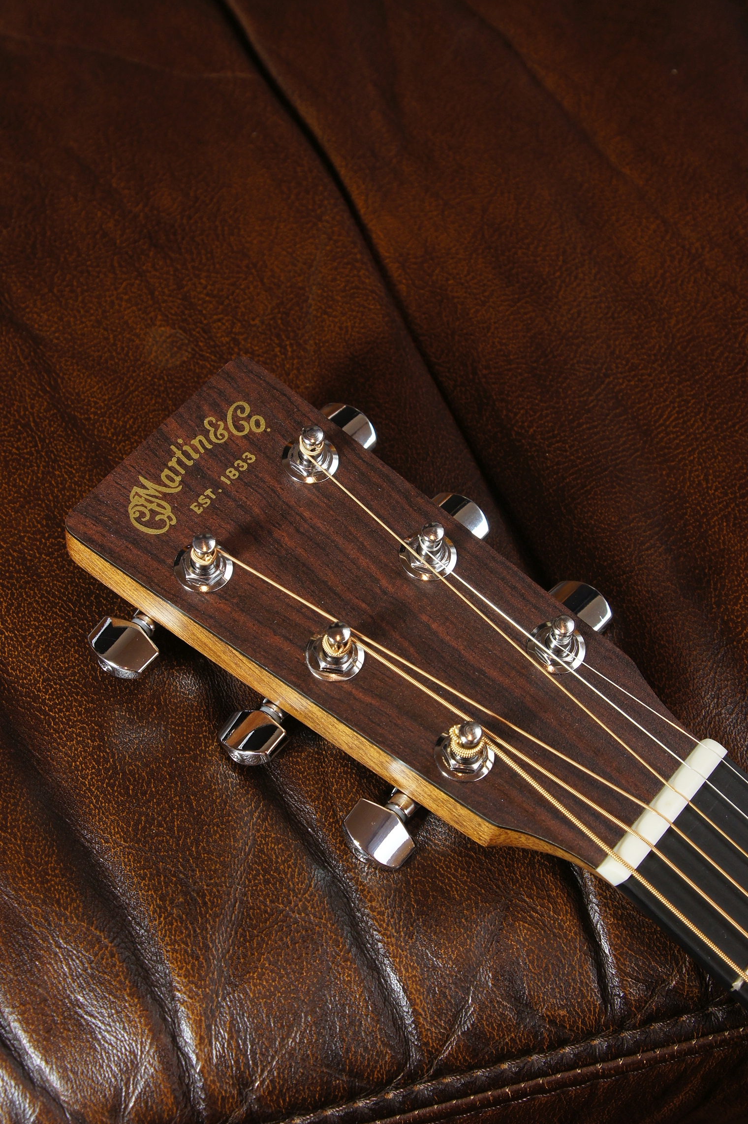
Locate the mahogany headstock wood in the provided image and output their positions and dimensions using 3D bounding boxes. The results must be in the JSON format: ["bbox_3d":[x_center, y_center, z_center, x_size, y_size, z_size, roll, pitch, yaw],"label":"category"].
[{"bbox_3d":[0.004,0.016,0.531,0.159,0.016,0.072,36,63,14],"label":"mahogany headstock wood"}]

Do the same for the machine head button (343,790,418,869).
[{"bbox_3d":[0.002,0.067,0.518,0.018,0.007,0.017,41,64,6],"label":"machine head button"}]

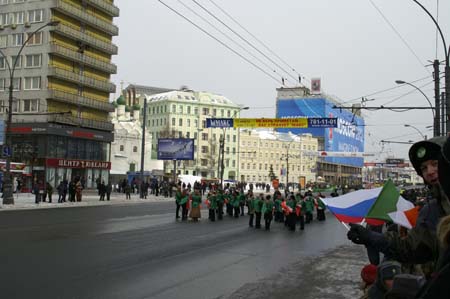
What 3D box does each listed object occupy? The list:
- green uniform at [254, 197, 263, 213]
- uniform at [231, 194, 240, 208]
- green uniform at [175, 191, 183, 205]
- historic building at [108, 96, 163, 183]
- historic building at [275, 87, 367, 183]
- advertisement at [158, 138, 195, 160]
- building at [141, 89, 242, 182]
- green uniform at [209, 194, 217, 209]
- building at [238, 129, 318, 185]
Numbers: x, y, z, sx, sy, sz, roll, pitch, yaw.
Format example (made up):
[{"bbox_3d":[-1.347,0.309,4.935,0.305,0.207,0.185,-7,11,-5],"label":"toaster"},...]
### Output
[{"bbox_3d":[1.684,2.731,25.893,0.460,0.780,0.300,0,-3,24],"label":"green uniform"},{"bbox_3d":[0.656,3.250,32.773,0.500,0.800,0.310,0,-3,26],"label":"uniform"},{"bbox_3d":[-2.528,2.627,28.696,0.470,0.760,0.330,-1,-4,45],"label":"green uniform"},{"bbox_3d":[-19.214,-2.028,111.242,10.000,19.800,11.500,0,-3,27],"label":"historic building"},{"bbox_3d":[44.508,-1.909,235.766,20.344,37.000,68.637,0,-3,27],"label":"historic building"},{"bbox_3d":[-7.315,0.029,78.602,6.200,3.160,0.400,0,-3,27],"label":"advertisement"},{"bbox_3d":[-11.323,-3.089,162.828,25.113,28.000,18.000,4,-4,-34],"label":"building"},{"bbox_3d":[-0.689,2.930,29.383,0.480,0.760,0.310,0,-3,24],"label":"green uniform"},{"bbox_3d":[14.405,3.508,180.173,32.048,18.300,14.000,4,-4,-30],"label":"building"}]

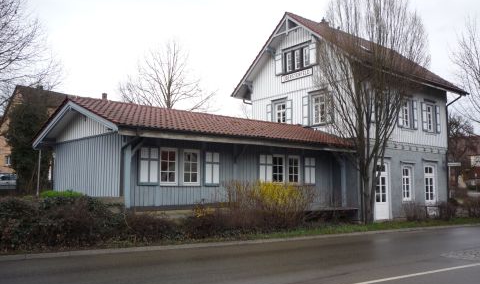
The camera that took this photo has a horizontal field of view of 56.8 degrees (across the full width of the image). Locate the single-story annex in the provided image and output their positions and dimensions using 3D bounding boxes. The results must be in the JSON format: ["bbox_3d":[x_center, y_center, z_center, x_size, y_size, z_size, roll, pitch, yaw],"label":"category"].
[{"bbox_3d":[-1.665,0.986,19.773,12.000,4.540,8.200,5,-7,-40],"label":"single-story annex"}]

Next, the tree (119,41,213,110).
[{"bbox_3d":[-5.456,-1.458,33.376,8.000,12.700,7.800,1,-6,-9],"label":"tree"}]

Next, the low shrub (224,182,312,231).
[{"bbox_3d":[1.036,2.307,16.273,3.300,1.800,1.800,5,-7,-40],"label":"low shrub"}]

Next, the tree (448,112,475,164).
[{"bbox_3d":[23.665,1.190,48.000,3.800,8.720,3.800,-3,-6,26],"label":"tree"}]

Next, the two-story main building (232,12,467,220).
[{"bbox_3d":[6.705,-1.239,26.684,11.160,10.960,9.230,5,-7,-40],"label":"two-story main building"}]

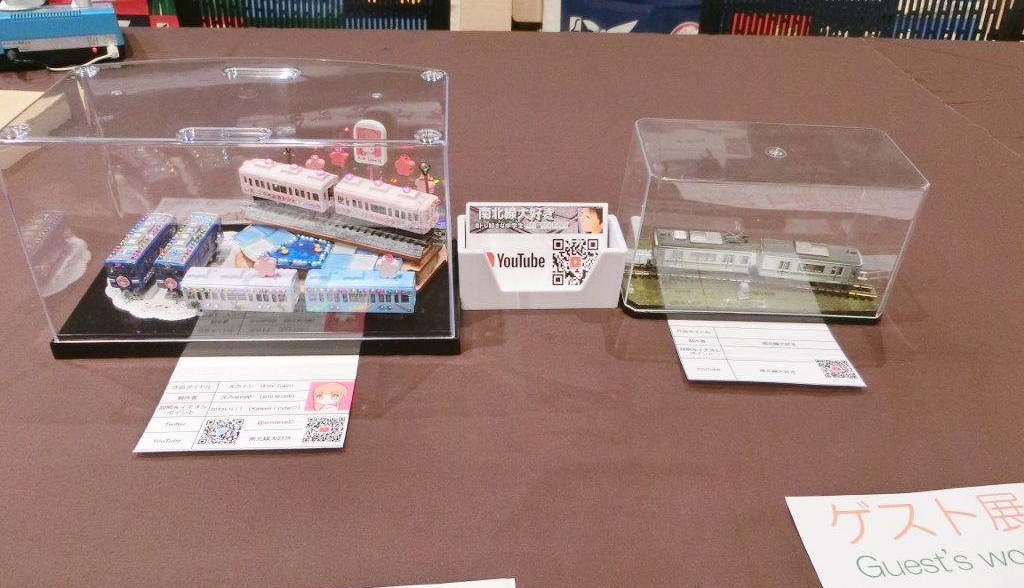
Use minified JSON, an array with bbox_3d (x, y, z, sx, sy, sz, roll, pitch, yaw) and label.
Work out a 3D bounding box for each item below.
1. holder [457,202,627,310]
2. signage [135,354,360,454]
[{"bbox_3d":[0.017,-0.023,0.464,0.100,0.048,0.049,0,33,-3],"label":"holder"},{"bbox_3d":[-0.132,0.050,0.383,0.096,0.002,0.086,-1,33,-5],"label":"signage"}]

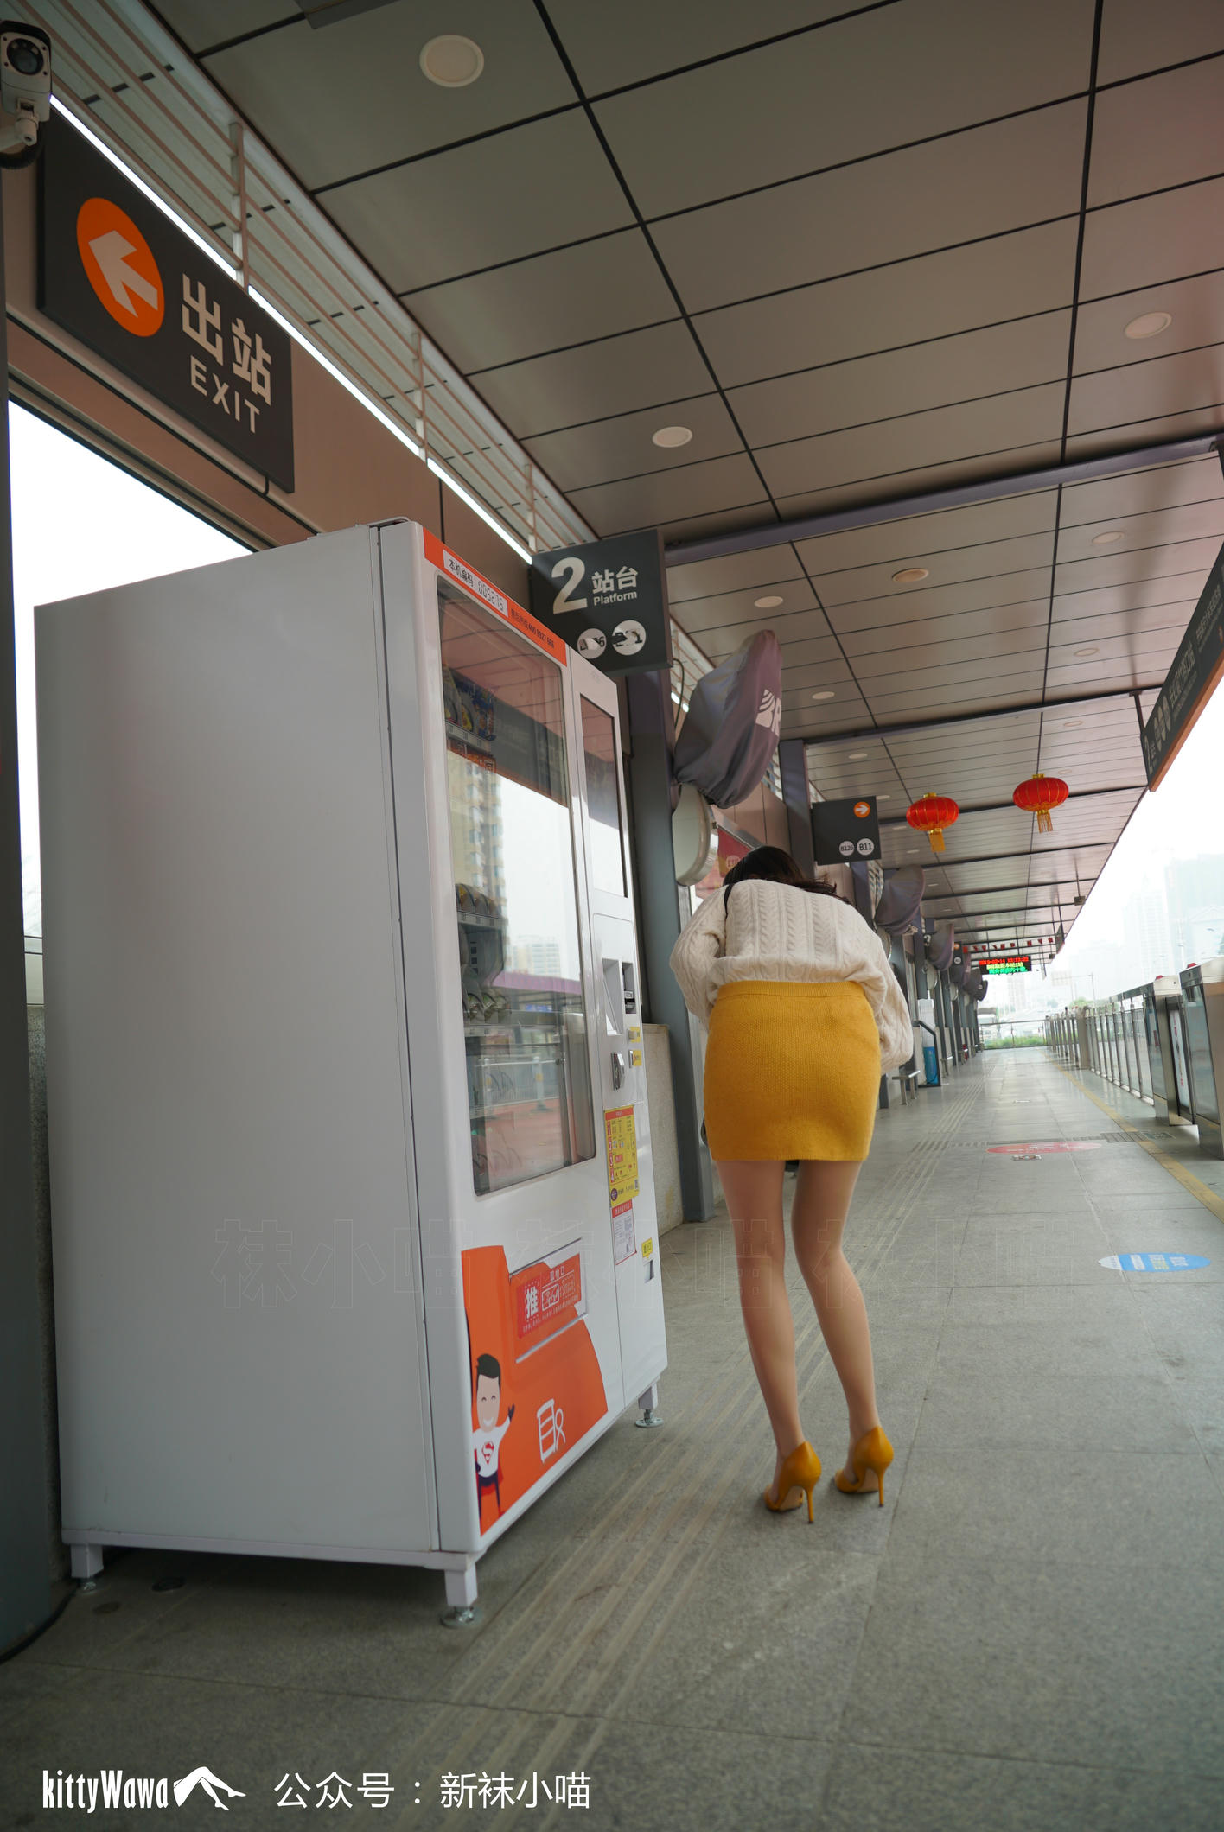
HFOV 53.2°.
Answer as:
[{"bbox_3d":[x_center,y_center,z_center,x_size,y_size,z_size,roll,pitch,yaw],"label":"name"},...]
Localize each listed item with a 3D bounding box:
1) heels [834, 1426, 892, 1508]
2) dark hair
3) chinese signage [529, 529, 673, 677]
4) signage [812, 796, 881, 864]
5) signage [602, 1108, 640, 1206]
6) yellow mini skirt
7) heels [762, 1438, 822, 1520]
[{"bbox_3d":[0.510,1.109,2.520,0.078,0.156,0.205,-2,-7,-16],"label":"heels"},{"bbox_3d":[0.413,-0.043,2.964,0.270,0.260,0.250,-5,-6,6],"label":"dark hair"},{"bbox_3d":[-0.043,-1.359,5.458,0.600,0.600,0.110,-6,-7,18],"label":"chinese signage"},{"bbox_3d":[2.276,-0.806,11.766,0.600,0.600,0.110,-6,-7,18],"label":"signage"},{"bbox_3d":[0.027,0.583,2.979,0.008,0.222,0.228,-6,-7,18],"label":"signage"},{"bbox_3d":[0.368,0.317,2.493,0.360,0.358,0.280,-5,-6,4],"label":"yellow mini skirt"},{"bbox_3d":[0.361,1.113,2.467,0.078,0.156,0.205,-2,-7,-16],"label":"heels"}]

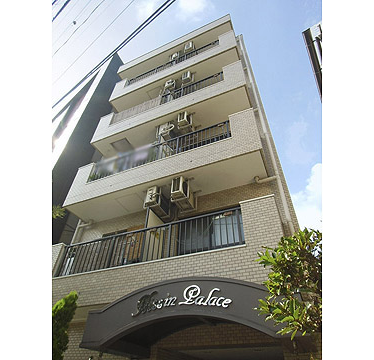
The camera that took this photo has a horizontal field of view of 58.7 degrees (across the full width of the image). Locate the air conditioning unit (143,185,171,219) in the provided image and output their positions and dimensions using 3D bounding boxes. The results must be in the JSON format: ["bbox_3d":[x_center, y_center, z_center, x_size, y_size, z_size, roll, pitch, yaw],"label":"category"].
[{"bbox_3d":[-0.761,0.635,8.943,0.280,0.500,0.760,-16,-45,22],"label":"air conditioning unit"}]

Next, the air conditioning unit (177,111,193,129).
[{"bbox_3d":[0.006,-1.677,10.357,0.290,0.510,0.690,-16,-45,22],"label":"air conditioning unit"}]

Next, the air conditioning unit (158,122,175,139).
[{"bbox_3d":[-0.580,-1.447,10.700,0.280,0.510,0.700,-16,-45,22],"label":"air conditioning unit"}]

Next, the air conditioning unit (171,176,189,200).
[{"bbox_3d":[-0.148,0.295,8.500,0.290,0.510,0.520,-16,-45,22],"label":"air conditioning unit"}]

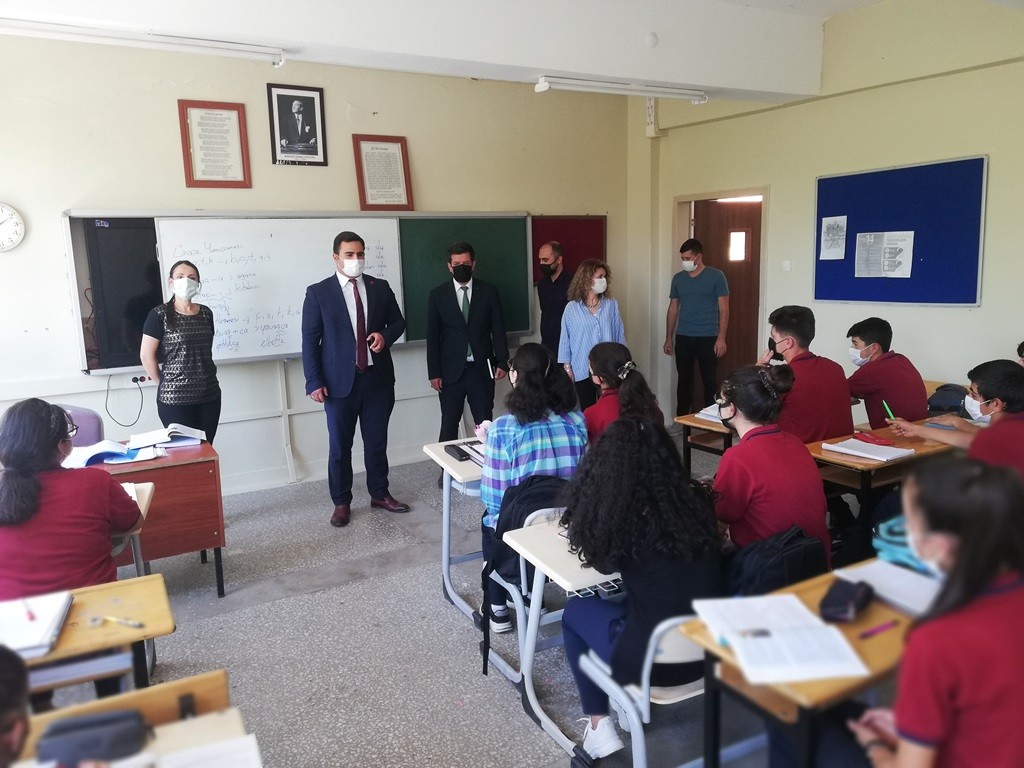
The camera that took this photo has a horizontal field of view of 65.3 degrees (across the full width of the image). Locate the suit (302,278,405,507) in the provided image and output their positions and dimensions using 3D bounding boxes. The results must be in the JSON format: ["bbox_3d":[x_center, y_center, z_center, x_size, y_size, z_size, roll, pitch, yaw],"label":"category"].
[{"bbox_3d":[-0.996,0.038,5.156,0.630,1.510,0.360,-5,9,-19],"label":"suit"}]

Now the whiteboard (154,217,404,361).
[{"bbox_3d":[-1.582,-0.700,5.733,1.730,0.955,0.045,-7,10,-31],"label":"whiteboard"}]

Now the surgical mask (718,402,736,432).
[{"bbox_3d":[0.723,0.114,2.607,0.140,0.120,0.100,-9,12,-37],"label":"surgical mask"}]

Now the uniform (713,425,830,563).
[{"bbox_3d":[0.830,0.416,2.572,0.440,0.580,0.340,-6,11,-27],"label":"uniform"}]

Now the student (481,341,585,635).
[{"bbox_3d":[0.076,0.455,3.406,0.480,1.290,0.650,-7,11,-28],"label":"student"}]

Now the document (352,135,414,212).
[{"bbox_3d":[-0.961,-1.598,6.051,0.433,0.565,0.030,-7,2,-31],"label":"document"}]

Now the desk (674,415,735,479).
[{"bbox_3d":[1.494,0.517,4.502,1.200,0.740,0.420,-7,10,-31],"label":"desk"}]

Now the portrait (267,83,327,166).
[{"bbox_3d":[-1.523,-1.846,5.709,0.400,0.550,0.025,-7,10,-31],"label":"portrait"}]

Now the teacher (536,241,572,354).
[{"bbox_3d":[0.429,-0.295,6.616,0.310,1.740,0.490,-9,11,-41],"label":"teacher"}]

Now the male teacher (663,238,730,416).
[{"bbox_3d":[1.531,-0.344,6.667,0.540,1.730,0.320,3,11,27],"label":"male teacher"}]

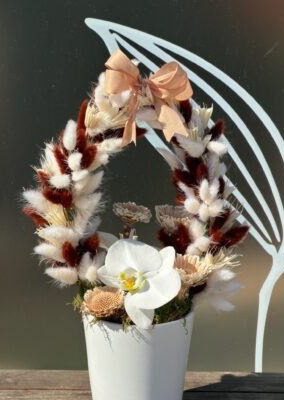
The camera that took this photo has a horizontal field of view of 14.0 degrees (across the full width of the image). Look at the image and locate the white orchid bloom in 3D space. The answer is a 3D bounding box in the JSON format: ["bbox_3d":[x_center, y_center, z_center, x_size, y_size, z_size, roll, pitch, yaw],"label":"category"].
[{"bbox_3d":[-0.004,0.093,1.290,0.095,0.100,0.045,2,-11,13],"label":"white orchid bloom"}]

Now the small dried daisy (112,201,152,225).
[{"bbox_3d":[-0.012,0.015,1.360,0.046,0.019,0.046,12,9,0],"label":"small dried daisy"}]

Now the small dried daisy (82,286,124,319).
[{"bbox_3d":[-0.042,0.116,1.285,0.045,0.020,0.045,-10,32,3],"label":"small dried daisy"}]

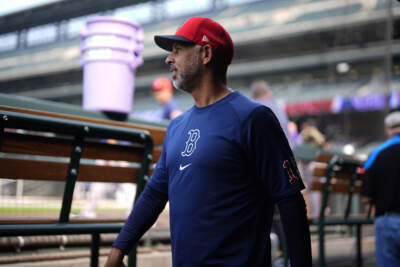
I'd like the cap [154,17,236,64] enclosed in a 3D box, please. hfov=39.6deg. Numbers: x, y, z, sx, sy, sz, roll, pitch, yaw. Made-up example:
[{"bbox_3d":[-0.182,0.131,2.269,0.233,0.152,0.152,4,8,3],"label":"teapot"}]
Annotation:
[{"bbox_3d":[-0.017,-0.328,1.920,0.275,0.155,0.180,11,-7,-7],"label":"cap"}]

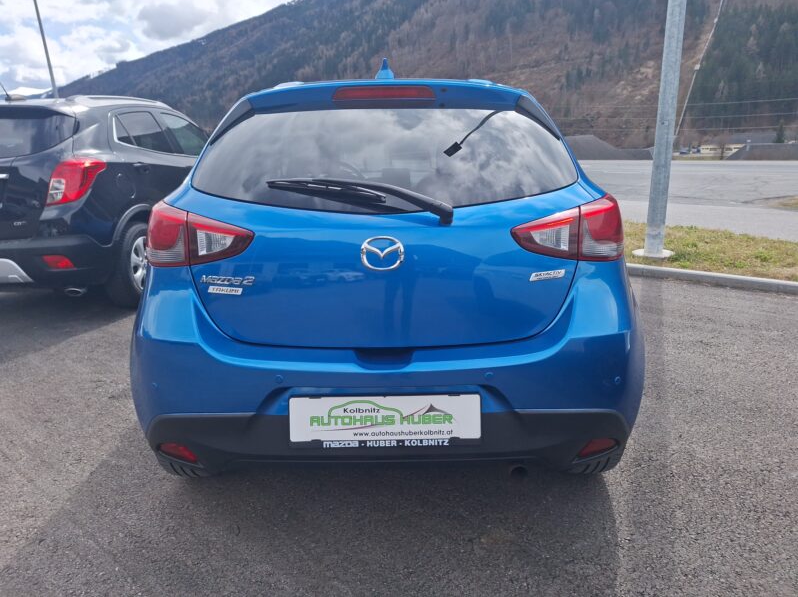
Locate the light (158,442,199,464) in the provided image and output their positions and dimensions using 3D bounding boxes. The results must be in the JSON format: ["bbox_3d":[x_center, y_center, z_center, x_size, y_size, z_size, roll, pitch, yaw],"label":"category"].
[{"bbox_3d":[-0.659,0.455,1.582,0.140,0.050,0.035,5,17,20],"label":"light"}]

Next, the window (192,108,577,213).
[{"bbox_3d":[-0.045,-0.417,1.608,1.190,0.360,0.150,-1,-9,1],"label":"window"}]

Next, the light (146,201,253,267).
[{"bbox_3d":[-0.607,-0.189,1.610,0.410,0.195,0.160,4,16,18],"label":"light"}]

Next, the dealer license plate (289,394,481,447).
[{"bbox_3d":[-0.037,0.331,1.443,0.524,0.148,0.020,-1,16,1],"label":"dealer license plate"}]

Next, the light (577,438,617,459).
[{"bbox_3d":[0.592,0.437,1.566,0.140,0.050,0.035,-6,16,-19],"label":"light"}]

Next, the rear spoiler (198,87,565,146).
[{"bbox_3d":[-0.048,-0.565,1.618,1.090,0.190,0.240,-1,16,1],"label":"rear spoiler"}]

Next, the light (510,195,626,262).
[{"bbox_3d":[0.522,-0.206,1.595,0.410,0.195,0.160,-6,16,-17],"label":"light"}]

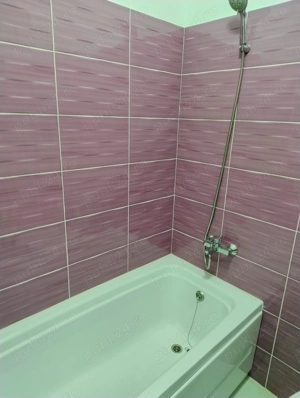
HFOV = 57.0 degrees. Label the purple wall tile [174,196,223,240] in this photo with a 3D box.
[{"bbox_3d":[0.303,0.137,1.794,0.010,0.250,0.400,-13,23,-41],"label":"purple wall tile"}]

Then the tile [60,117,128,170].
[{"bbox_3d":[-0.266,-0.287,1.392,0.400,0.250,0.010,-13,22,-41],"label":"tile"}]

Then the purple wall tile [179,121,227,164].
[{"bbox_3d":[0.316,-0.344,1.646,0.010,0.250,0.400,-13,22,-41],"label":"purple wall tile"}]

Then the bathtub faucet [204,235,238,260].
[{"bbox_3d":[0.385,0.267,1.606,0.160,0.125,0.205,-13,23,-41],"label":"bathtub faucet"}]

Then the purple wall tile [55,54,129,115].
[{"bbox_3d":[-0.258,-0.527,1.320,0.400,0.250,0.010,-13,22,-41],"label":"purple wall tile"}]

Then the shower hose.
[{"bbox_3d":[0.377,-0.143,1.467,0.105,1.165,0.090,-13,23,-41],"label":"shower hose"}]

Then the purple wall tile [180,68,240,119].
[{"bbox_3d":[0.326,-0.584,1.573,0.010,0.250,0.400,-13,23,-41],"label":"purple wall tile"}]

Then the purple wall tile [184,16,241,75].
[{"bbox_3d":[0.334,-0.824,1.500,0.010,0.250,0.400,-13,23,-41],"label":"purple wall tile"}]

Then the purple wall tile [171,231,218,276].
[{"bbox_3d":[0.295,0.368,1.865,0.010,0.230,0.400,-13,23,-41],"label":"purple wall tile"}]

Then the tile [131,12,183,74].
[{"bbox_3d":[0.044,-0.836,1.509,0.400,0.250,0.010,-13,23,-41],"label":"tile"}]

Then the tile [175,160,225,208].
[{"bbox_3d":[0.309,-0.104,1.718,0.010,0.250,0.400,-13,22,-41],"label":"tile"}]

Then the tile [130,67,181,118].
[{"bbox_3d":[0.037,-0.596,1.581,0.400,0.250,0.010,-13,22,-41],"label":"tile"}]

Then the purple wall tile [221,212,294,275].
[{"bbox_3d":[0.570,0.228,1.512,0.010,0.250,0.400,-13,22,-41],"label":"purple wall tile"}]

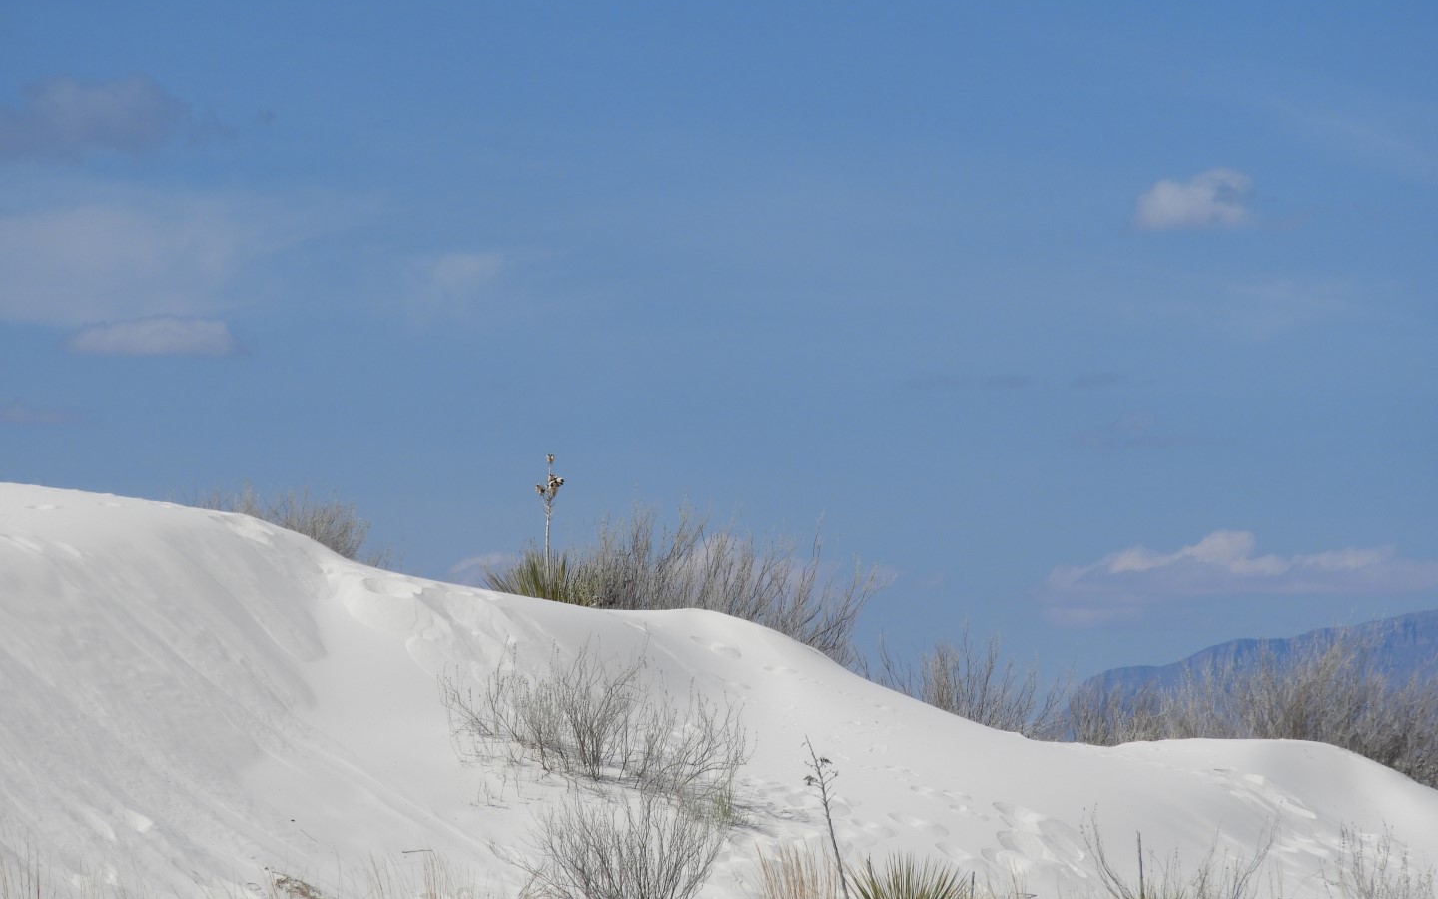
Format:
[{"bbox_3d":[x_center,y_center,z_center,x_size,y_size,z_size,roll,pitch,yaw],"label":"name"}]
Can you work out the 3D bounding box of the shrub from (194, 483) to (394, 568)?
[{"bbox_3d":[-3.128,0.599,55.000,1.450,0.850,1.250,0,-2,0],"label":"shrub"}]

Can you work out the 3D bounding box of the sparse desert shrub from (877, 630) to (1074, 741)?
[{"bbox_3d":[1.863,1.756,55.000,1.450,0.950,1.300,0,-2,0],"label":"sparse desert shrub"}]

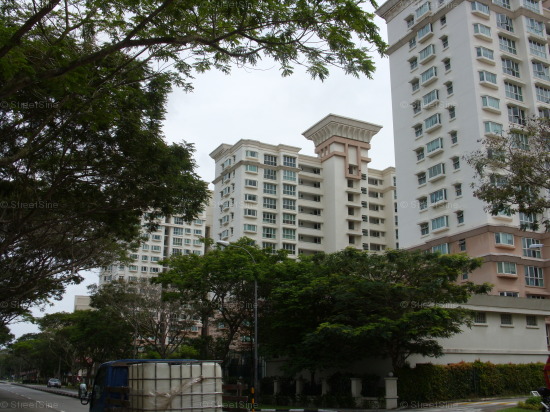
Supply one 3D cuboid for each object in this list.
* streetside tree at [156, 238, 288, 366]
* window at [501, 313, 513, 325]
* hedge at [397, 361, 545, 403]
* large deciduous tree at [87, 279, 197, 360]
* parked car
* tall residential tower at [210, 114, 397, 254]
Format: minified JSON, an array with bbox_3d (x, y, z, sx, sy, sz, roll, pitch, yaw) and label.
[{"bbox_3d":[-3.900,8.090,44.290,9.300,11.400,9.000,0,-16,0],"label":"streetside tree"},{"bbox_3d":[18.927,9.214,49.341,1.220,0.900,0.150,8,-18,-28],"label":"window"},{"bbox_3d":[12.247,10.903,37.452,12.400,2.150,1.200,8,-17,-25],"label":"hedge"},{"bbox_3d":[-12.291,12.186,55.811,9.600,10.640,9.400,0,-16,0],"label":"large deciduous tree"},{"bbox_3d":[-33.597,26.959,91.661,1.750,1.470,4.350,7,-18,-25],"label":"parked car"},{"bbox_3d":[11.868,10.147,129.906,49.000,53.800,21.000,8,-17,-25],"label":"tall residential tower"}]

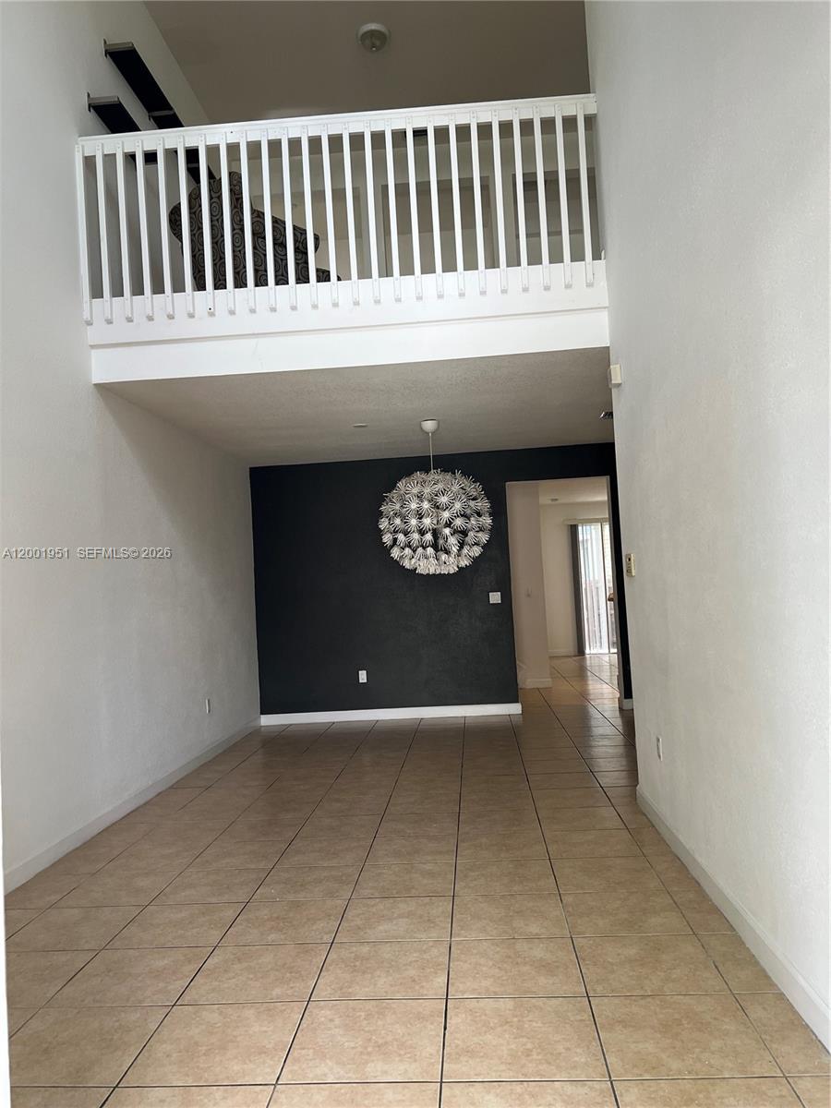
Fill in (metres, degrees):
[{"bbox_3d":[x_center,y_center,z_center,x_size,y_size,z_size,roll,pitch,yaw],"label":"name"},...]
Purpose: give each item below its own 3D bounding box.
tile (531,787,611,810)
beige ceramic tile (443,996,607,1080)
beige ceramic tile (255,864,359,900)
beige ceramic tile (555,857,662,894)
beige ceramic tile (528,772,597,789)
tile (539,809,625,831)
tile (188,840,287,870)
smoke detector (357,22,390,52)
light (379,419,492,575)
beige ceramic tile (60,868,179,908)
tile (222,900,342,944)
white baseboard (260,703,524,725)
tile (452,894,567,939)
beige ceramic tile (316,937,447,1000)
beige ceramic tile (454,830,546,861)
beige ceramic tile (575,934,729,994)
[{"bbox_3d":[0.945,1.500,5.090,0.445,0.010,0.445,-3,-3,4],"label":"tile"},{"bbox_3d":[0.310,1.414,2.435,0.445,0.010,0.445,-3,-3,4],"label":"beige ceramic tile"},{"bbox_3d":[-0.490,1.522,3.838,0.445,0.010,0.445,-3,-3,4],"label":"beige ceramic tile"},{"bbox_3d":[0.797,1.353,3.505,0.415,0.010,0.415,-3,-3,4],"label":"beige ceramic tile"},{"bbox_3d":[0.991,1.532,5.582,0.450,0.010,0.450,-3,-3,4],"label":"beige ceramic tile"},{"bbox_3d":[0.914,1.481,4.643,0.445,0.010,0.445,-3,-3,4],"label":"tile"},{"bbox_3d":[-0.911,1.580,4.353,0.450,0.010,0.450,-3,-3,4],"label":"tile"},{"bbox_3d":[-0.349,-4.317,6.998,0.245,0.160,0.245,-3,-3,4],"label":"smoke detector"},{"bbox_3d":[0.164,-0.481,7.010,0.933,1.291,0.933,-3,-3,4],"label":"light"},{"bbox_3d":[-1.295,1.471,3.647,0.415,0.010,0.415,-3,-3,4],"label":"beige ceramic tile"},{"bbox_3d":[-0.522,1.503,3.391,0.445,0.010,0.445,-3,-3,4],"label":"tile"},{"bbox_3d":[-0.242,1.558,8.088,2.541,0.104,0.015,-3,-3,3],"label":"white baseboard"},{"bbox_3d":[0.349,1.359,3.115,0.415,0.010,0.415,-3,-3,4],"label":"tile"},{"bbox_3d":[-0.098,1.365,2.725,0.415,0.010,0.415,-3,-3,4],"label":"beige ceramic tile"},{"bbox_3d":[0.442,1.501,4.259,0.450,0.010,0.450,-3,-3,4],"label":"beige ceramic tile"},{"bbox_3d":[0.789,1.407,2.852,0.445,0.010,0.445,-3,-3,4],"label":"beige ceramic tile"}]

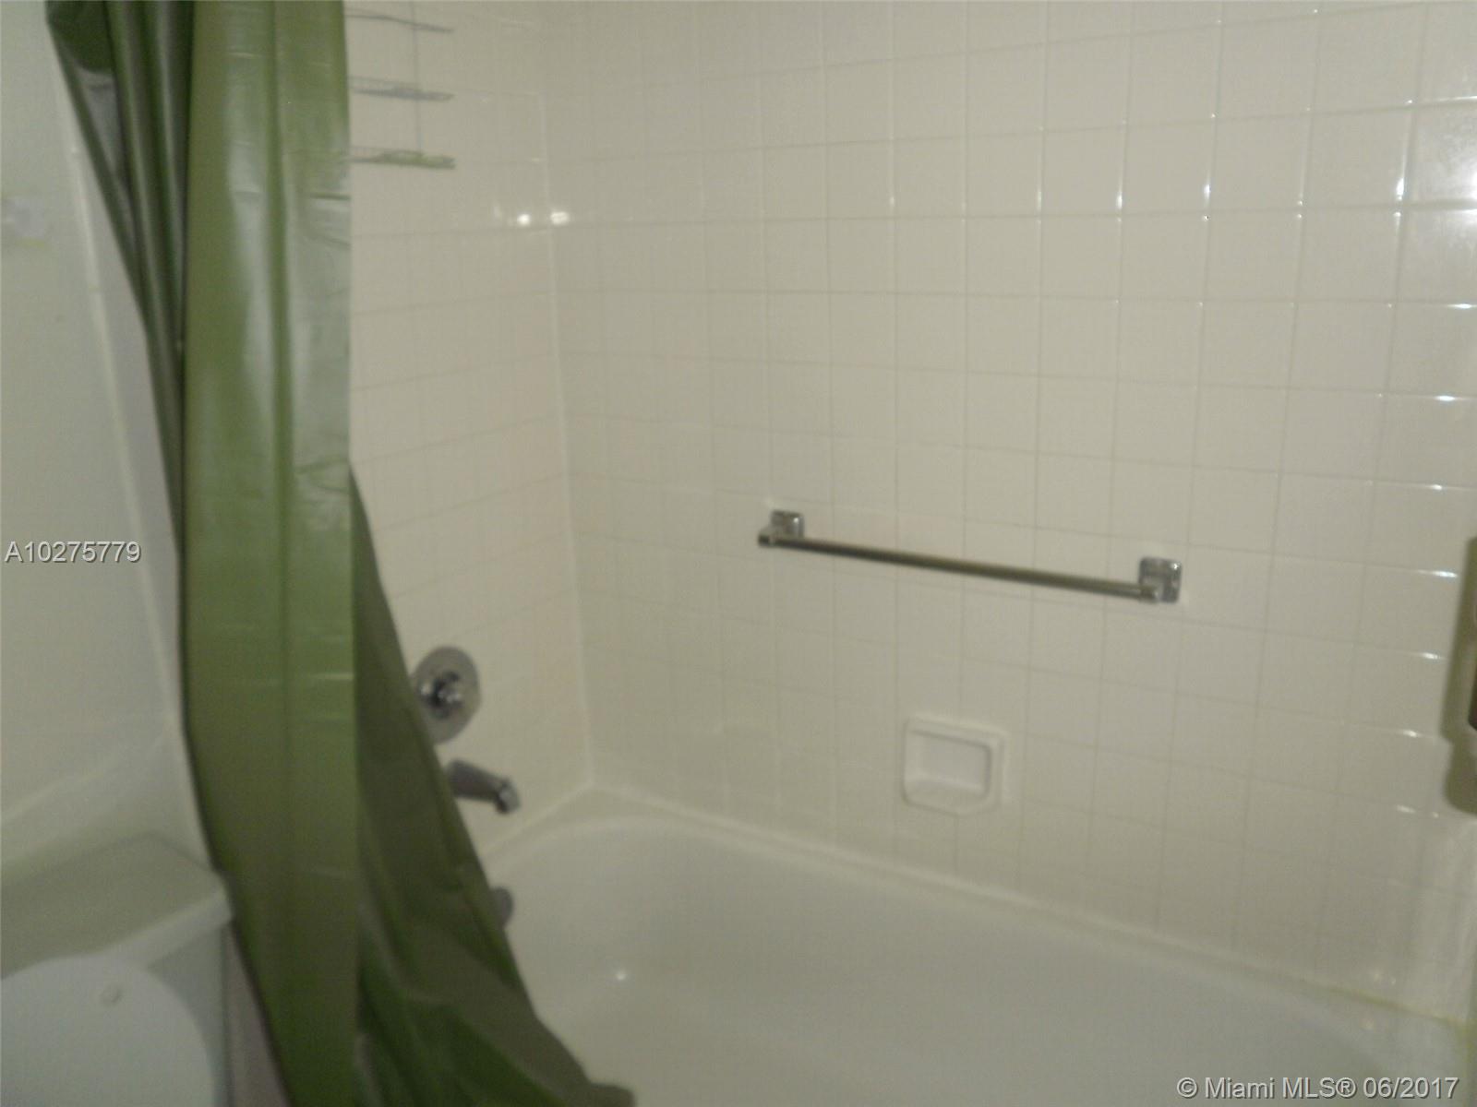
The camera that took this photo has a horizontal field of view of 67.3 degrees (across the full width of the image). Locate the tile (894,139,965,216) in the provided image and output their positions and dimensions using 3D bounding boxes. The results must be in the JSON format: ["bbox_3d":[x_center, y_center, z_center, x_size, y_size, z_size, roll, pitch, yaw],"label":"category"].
[{"bbox_3d":[0.275,-0.536,1.586,0.108,0.108,0.009,8,21,31],"label":"tile"}]

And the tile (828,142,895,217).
[{"bbox_3d":[0.176,-0.542,1.621,0.108,0.108,0.008,8,20,31],"label":"tile"}]

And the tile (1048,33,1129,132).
[{"bbox_3d":[0.455,-0.609,1.443,0.108,0.108,0.009,8,21,31],"label":"tile"}]

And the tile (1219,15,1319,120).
[{"bbox_3d":[0.638,-0.583,1.336,0.108,0.108,0.009,8,20,31],"label":"tile"}]

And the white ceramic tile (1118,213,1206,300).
[{"bbox_3d":[0.560,-0.390,1.451,0.108,0.108,0.009,8,20,31],"label":"white ceramic tile"}]

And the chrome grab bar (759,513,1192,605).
[{"bbox_3d":[0.315,0.012,1.666,0.655,0.062,0.075,8,20,31],"label":"chrome grab bar"}]

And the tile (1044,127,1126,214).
[{"bbox_3d":[0.461,-0.505,1.474,0.108,0.108,0.009,8,21,31],"label":"tile"}]

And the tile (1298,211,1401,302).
[{"bbox_3d":[0.727,-0.355,1.316,0.108,0.108,0.008,8,20,31],"label":"tile"}]

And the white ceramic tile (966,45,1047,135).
[{"bbox_3d":[0.355,-0.617,1.477,0.108,0.108,0.008,8,20,31],"label":"white ceramic tile"}]

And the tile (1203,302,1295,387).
[{"bbox_3d":[0.657,-0.270,1.430,0.108,0.108,0.009,8,21,31],"label":"tile"}]

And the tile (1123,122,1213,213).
[{"bbox_3d":[0.554,-0.495,1.420,0.108,0.108,0.009,8,20,31],"label":"tile"}]

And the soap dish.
[{"bbox_3d":[0.344,0.348,1.783,0.160,0.142,0.060,8,20,31],"label":"soap dish"}]

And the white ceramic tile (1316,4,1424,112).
[{"bbox_3d":[0.728,-0.568,1.283,0.108,0.108,0.009,8,20,31],"label":"white ceramic tile"}]

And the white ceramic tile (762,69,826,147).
[{"bbox_3d":[0.083,-0.671,1.676,0.108,0.108,0.009,8,20,31],"label":"white ceramic tile"}]

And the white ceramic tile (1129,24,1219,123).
[{"bbox_3d":[0.547,-0.598,1.391,0.108,0.108,0.009,8,20,31],"label":"white ceramic tile"}]

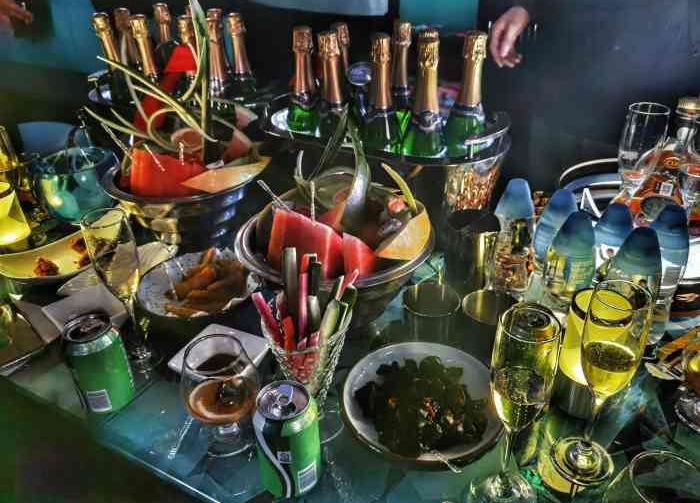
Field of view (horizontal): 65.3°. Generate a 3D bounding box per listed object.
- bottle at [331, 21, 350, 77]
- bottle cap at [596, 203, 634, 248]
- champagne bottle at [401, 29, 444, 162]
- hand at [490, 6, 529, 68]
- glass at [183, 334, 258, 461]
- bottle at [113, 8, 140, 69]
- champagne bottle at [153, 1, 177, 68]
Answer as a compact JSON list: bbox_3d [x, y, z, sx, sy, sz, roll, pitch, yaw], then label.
[{"bbox_3d":[-0.003,-0.337,1.214,0.088,0.315,0.088,-6,30,0],"label":"bottle"},{"bbox_3d":[0.369,-0.043,0.768,0.056,0.055,0.056,-2,29,1],"label":"bottle cap"},{"bbox_3d":[0.136,-0.228,0.981,0.088,0.316,0.088,-2,29,0],"label":"champagne bottle"},{"bbox_3d":[0.389,-0.524,1.330,0.090,0.145,0.090,-4,33,-30],"label":"hand"},{"bbox_3d":[-0.150,0.168,0.632,0.085,0.121,0.085,-1,30,0],"label":"glass"},{"bbox_3d":[-0.552,-0.460,1.426,0.088,0.315,0.088,-5,30,0],"label":"bottle"},{"bbox_3d":[-0.457,-0.460,1.396,0.088,0.316,0.088,0,29,-1],"label":"champagne bottle"}]

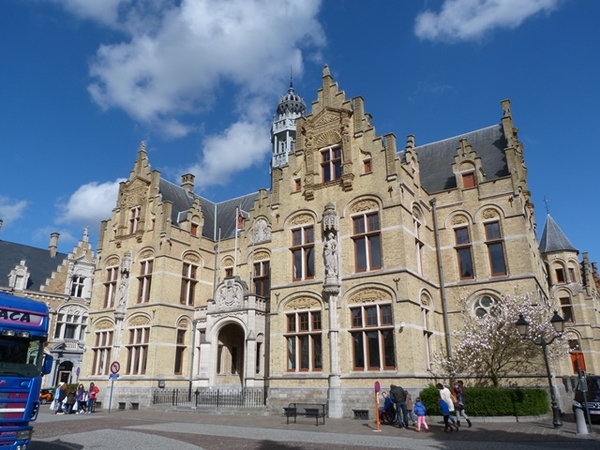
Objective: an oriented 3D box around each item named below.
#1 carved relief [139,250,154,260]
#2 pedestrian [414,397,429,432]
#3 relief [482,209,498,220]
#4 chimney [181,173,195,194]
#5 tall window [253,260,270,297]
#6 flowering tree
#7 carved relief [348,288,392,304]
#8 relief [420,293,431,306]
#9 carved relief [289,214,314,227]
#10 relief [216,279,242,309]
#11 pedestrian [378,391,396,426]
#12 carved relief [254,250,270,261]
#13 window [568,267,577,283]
[{"bbox_3d":[-11.357,2.219,32.109,1.550,0.700,0.150,-13,-23,32],"label":"carved relief"},{"bbox_3d":[4.332,6.821,15.635,0.400,1.130,0.370,11,-22,-28],"label":"pedestrian"},{"bbox_3d":[10.965,-0.608,24.953,0.950,0.680,0.150,-13,-23,32],"label":"relief"},{"bbox_3d":[-10.218,-3.675,39.730,0.900,2.300,0.900,-13,-23,32],"label":"chimney"},{"bbox_3d":[-2.861,4.160,31.870,1.600,3.100,0.250,-13,-23,32],"label":"tall window"},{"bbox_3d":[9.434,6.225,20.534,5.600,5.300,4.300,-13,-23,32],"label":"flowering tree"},{"bbox_3d":[3.462,3.549,21.453,2.200,0.780,0.150,-13,-23,32],"label":"carved relief"},{"bbox_3d":[6.542,3.849,22.454,0.200,0.820,1.350,-13,-23,32],"label":"relief"},{"bbox_3d":[0.140,-0.244,24.669,1.479,0.694,0.204,-13,-23,31],"label":"carved relief"},{"bbox_3d":[-4.569,4.534,28.340,2.250,1.950,0.250,-13,-23,32],"label":"relief"},{"bbox_3d":[3.647,7.596,18.071,0.780,1.320,0.570,-17,-26,39],"label":"pedestrian"},{"bbox_3d":[-2.947,2.380,33.791,1.600,0.740,0.150,-13,-23,32],"label":"carved relief"},{"bbox_3d":[28.058,5.115,44.679,0.765,1.581,0.255,4,-20,-11],"label":"window"}]

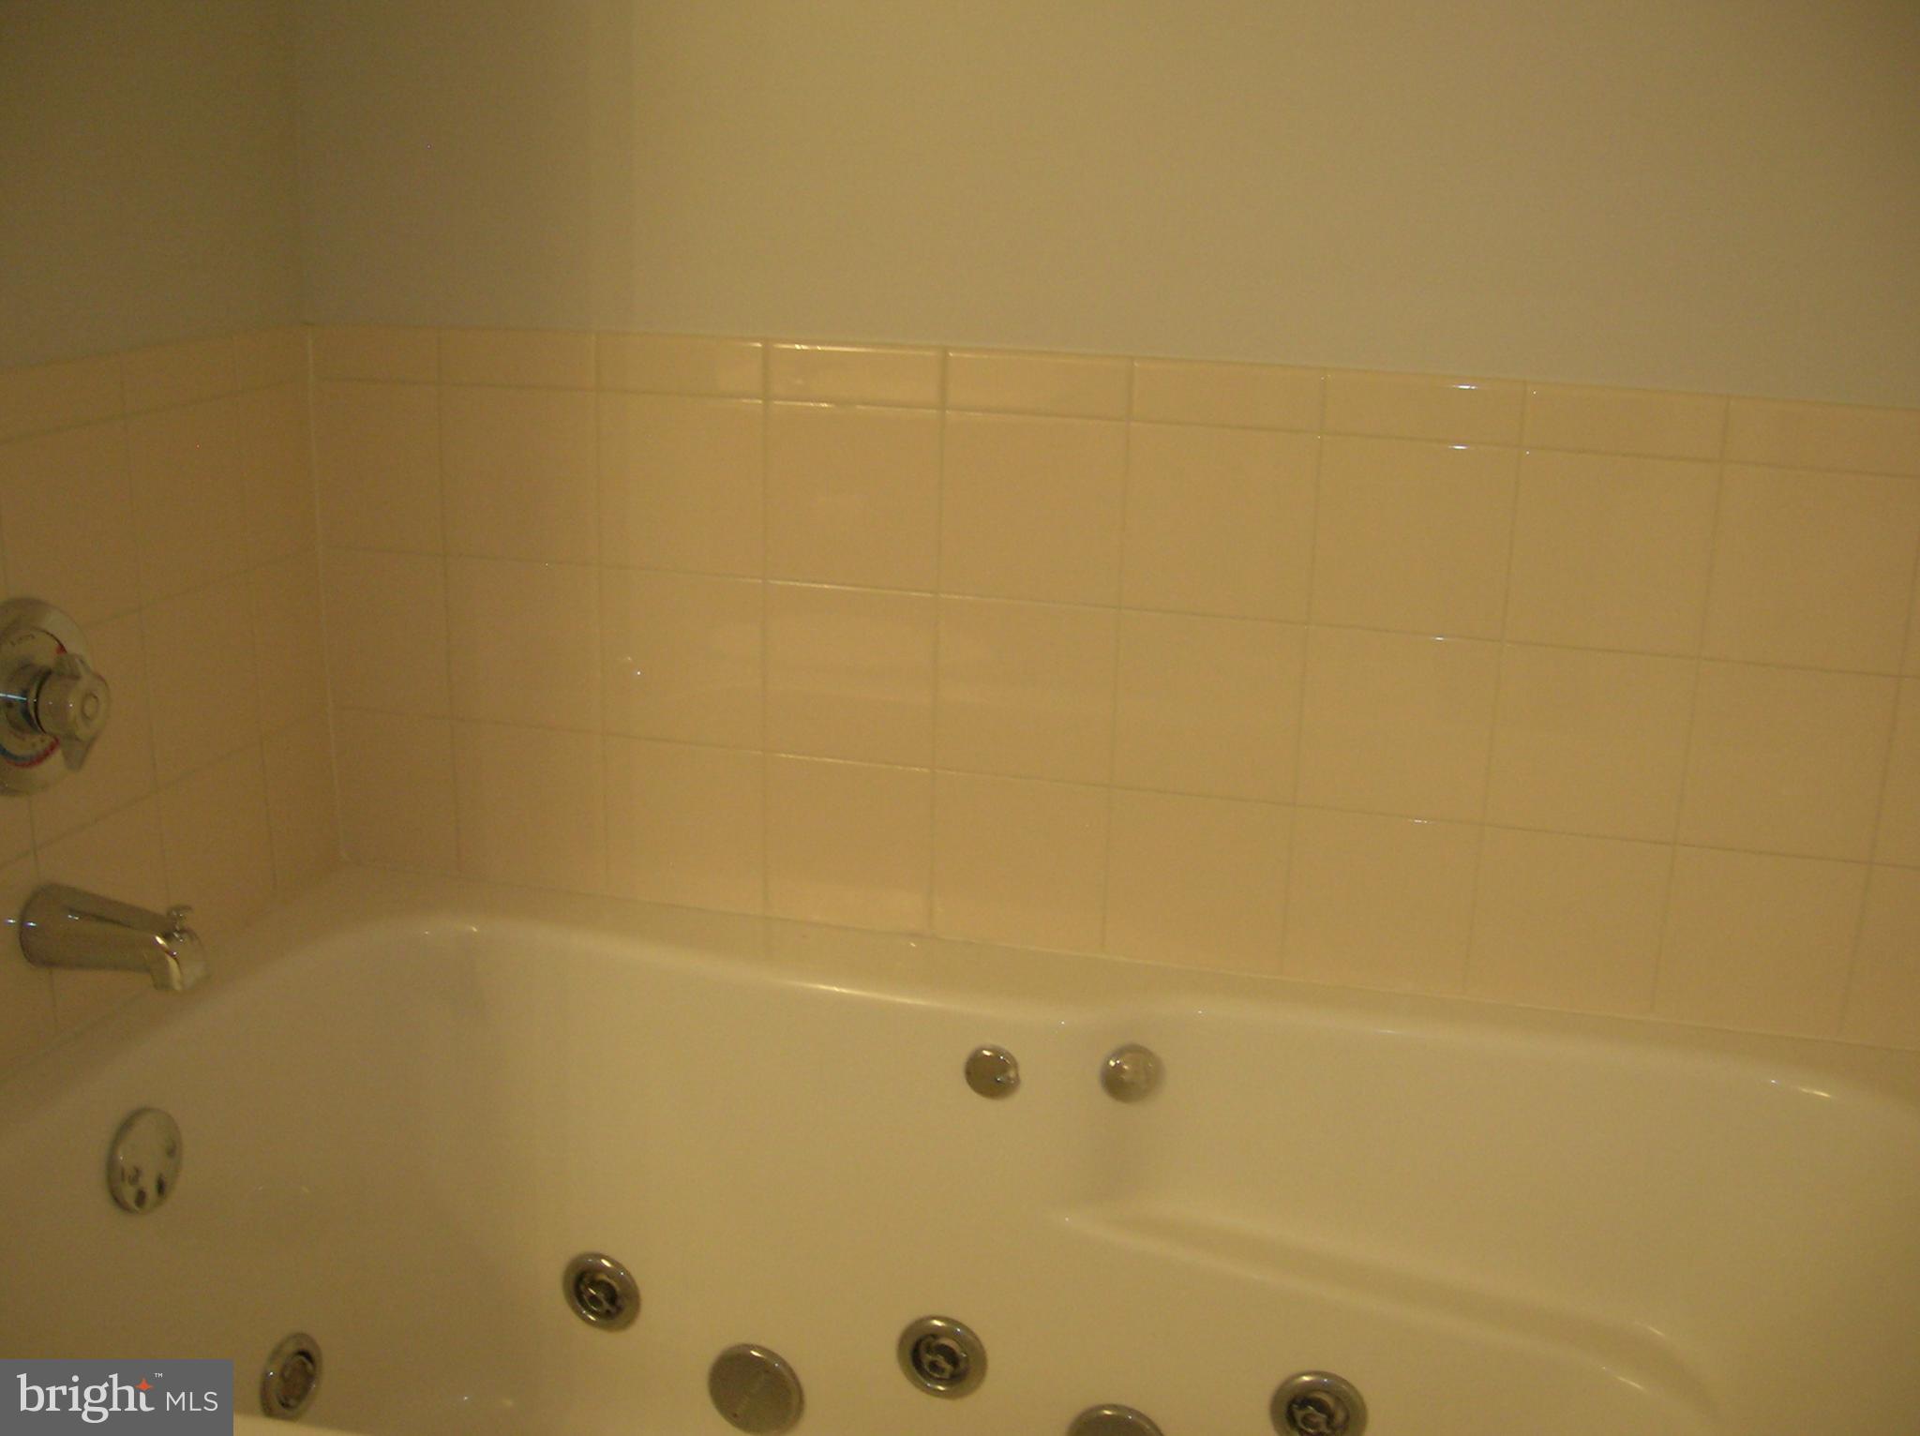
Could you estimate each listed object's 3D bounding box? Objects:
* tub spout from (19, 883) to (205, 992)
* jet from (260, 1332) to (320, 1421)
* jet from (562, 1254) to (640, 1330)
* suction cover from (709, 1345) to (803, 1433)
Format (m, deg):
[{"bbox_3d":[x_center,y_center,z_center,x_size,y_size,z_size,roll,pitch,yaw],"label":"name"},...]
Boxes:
[{"bbox_3d":[-0.614,0.161,1.379,0.135,0.074,0.057,5,16,13],"label":"tub spout"},{"bbox_3d":[-0.543,0.542,1.543,0.022,0.076,0.076,2,15,21],"label":"jet"},{"bbox_3d":[-0.318,0.509,1.659,0.077,0.077,0.022,6,14,16],"label":"jet"},{"bbox_3d":[-0.180,0.590,1.641,0.091,0.091,0.022,6,14,16],"label":"suction cover"}]

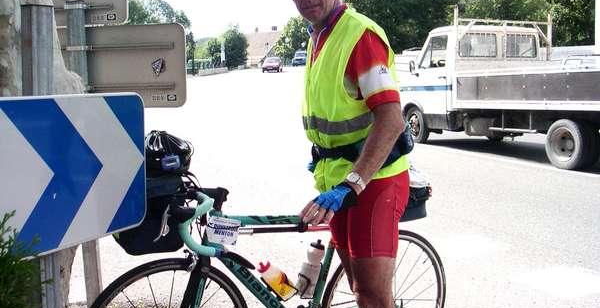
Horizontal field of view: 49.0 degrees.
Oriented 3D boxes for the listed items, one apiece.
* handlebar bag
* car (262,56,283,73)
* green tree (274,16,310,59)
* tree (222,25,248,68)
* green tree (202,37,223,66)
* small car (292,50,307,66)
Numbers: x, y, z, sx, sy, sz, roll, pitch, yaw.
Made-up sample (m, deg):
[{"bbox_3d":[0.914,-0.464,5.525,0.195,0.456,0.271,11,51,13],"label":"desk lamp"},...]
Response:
[{"bbox_3d":[-0.562,0.202,2.342,0.190,0.245,0.260,-3,9,-28],"label":"handlebar bag"},{"bbox_3d":[-2.498,-8.165,60.500,1.620,1.410,3.750,1,8,5],"label":"car"},{"bbox_3d":[-0.956,-14.665,84.000,5.200,6.000,5.000,1,8,0],"label":"green tree"},{"bbox_3d":[-6.704,-11.104,69.000,2.700,4.500,2.700,1,8,0],"label":"tree"},{"bbox_3d":[-9.510,-11.149,72.000,2.200,3.100,2.200,1,8,0],"label":"green tree"},{"bbox_3d":[0.055,-10.550,73.000,1.680,1.600,4.000,1,8,4],"label":"small car"}]

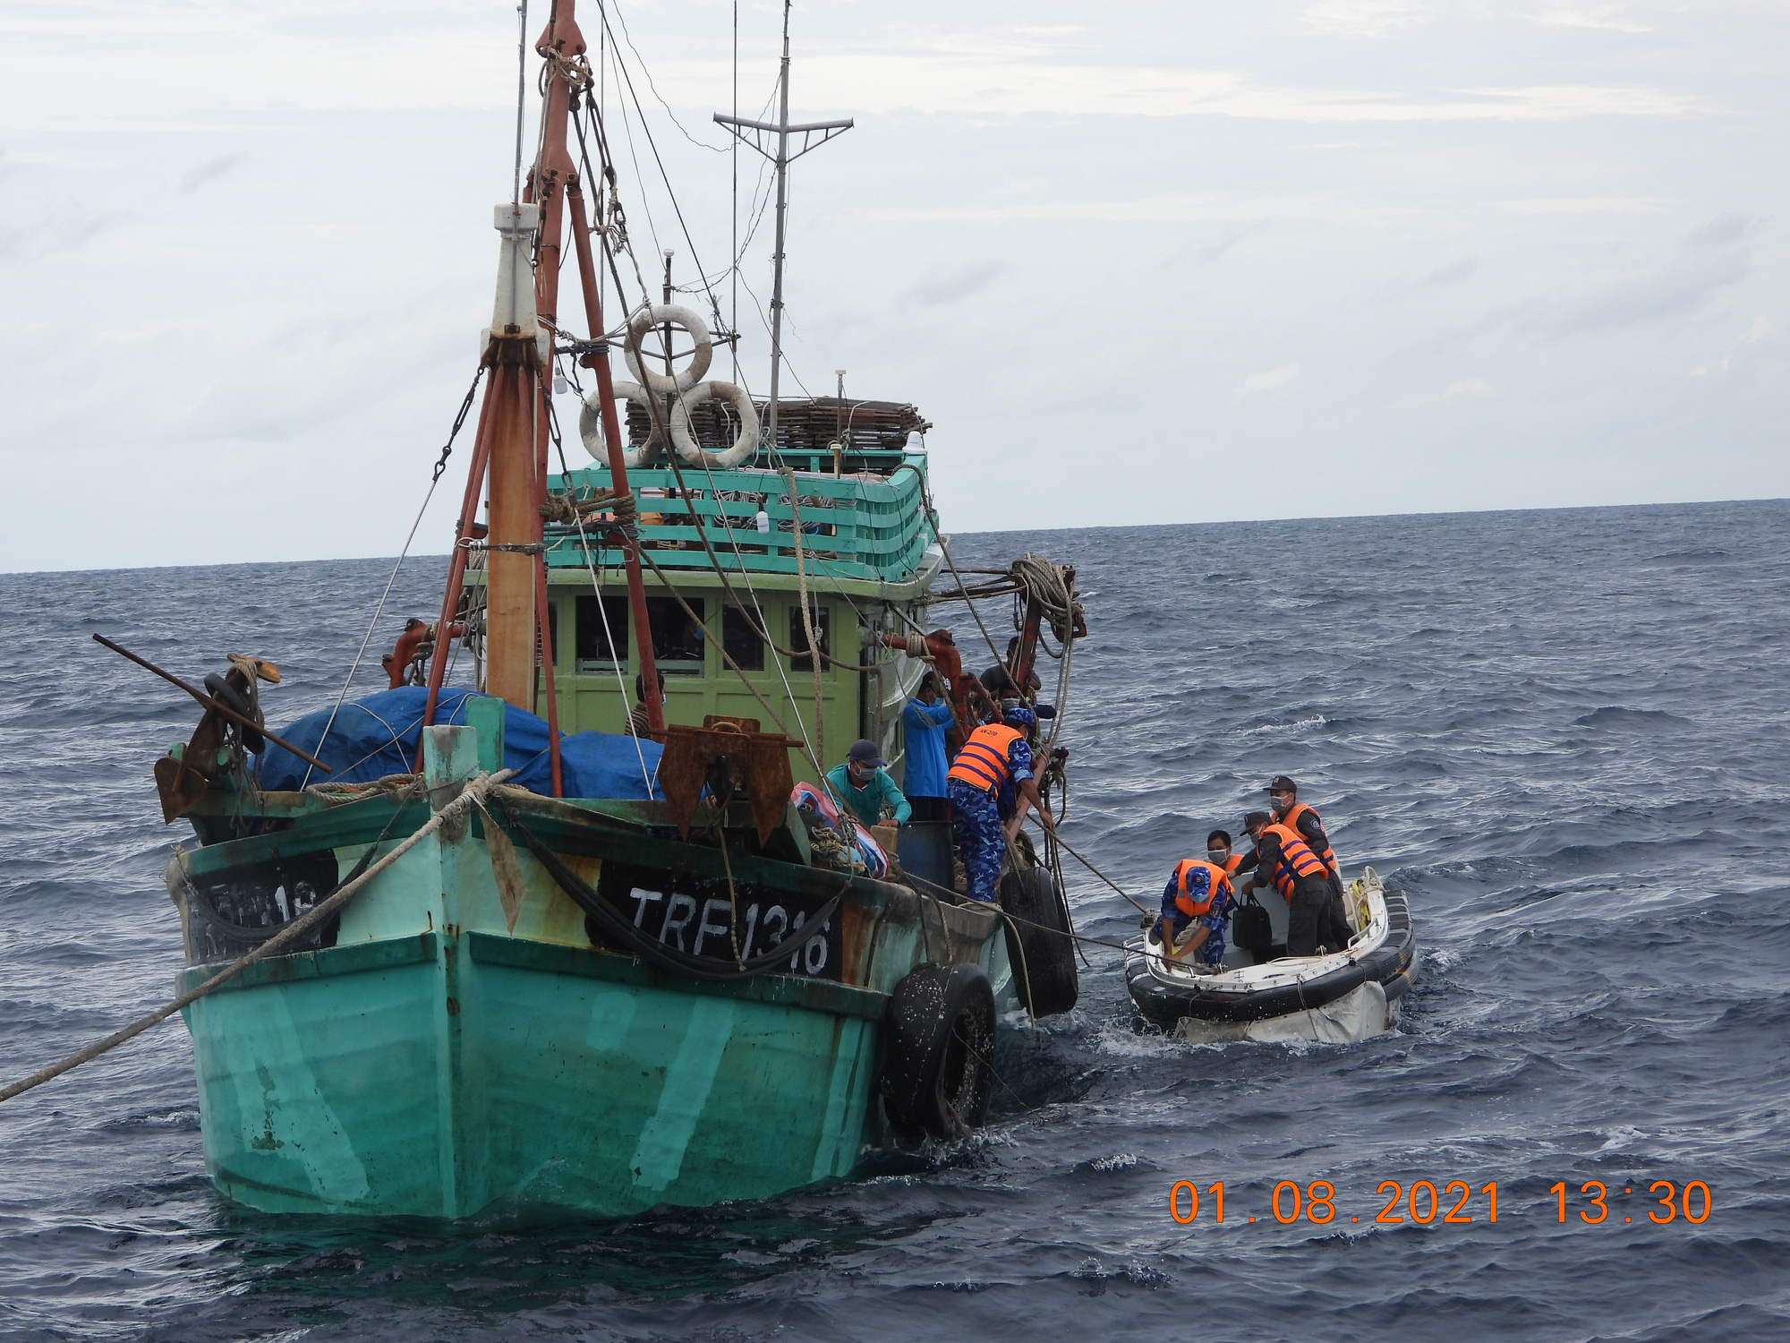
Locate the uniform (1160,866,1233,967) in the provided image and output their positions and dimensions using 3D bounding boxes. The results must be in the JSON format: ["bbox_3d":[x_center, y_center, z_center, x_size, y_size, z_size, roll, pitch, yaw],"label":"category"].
[{"bbox_3d":[2.097,1.734,45.400,0.620,0.860,0.750,-2,1,9],"label":"uniform"}]

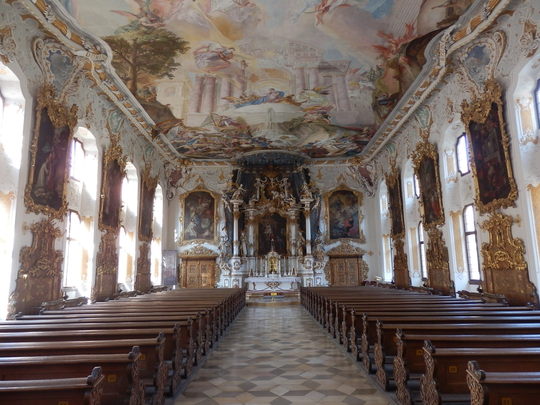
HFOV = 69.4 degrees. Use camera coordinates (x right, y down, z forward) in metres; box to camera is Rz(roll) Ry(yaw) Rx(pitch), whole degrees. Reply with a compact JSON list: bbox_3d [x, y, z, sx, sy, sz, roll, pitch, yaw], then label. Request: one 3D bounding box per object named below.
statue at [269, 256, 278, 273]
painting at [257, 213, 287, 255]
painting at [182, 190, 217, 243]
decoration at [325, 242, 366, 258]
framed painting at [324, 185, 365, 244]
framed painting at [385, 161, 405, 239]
[{"bbox_3d":[0.248,4.272,26.460,0.658,1.206,0.350,-1,-10,0],"label":"statue"},{"bbox_3d":[0.110,2.380,28.521,2.194,3.110,0.200,-1,-10,0],"label":"painting"},{"bbox_3d":[-5.070,0.989,28.151,2.419,3.789,0.150,-1,-10,0],"label":"painting"},{"bbox_3d":[5.346,3.397,27.617,2.973,1.126,0.350,-1,-10,0],"label":"decoration"},{"bbox_3d":[5.380,0.838,28.171,2.887,4.376,0.220,-1,-10,0],"label":"framed painting"},{"bbox_3d":[6.988,0.102,21.747,0.250,3.750,1.950,-1,-10,0],"label":"framed painting"}]

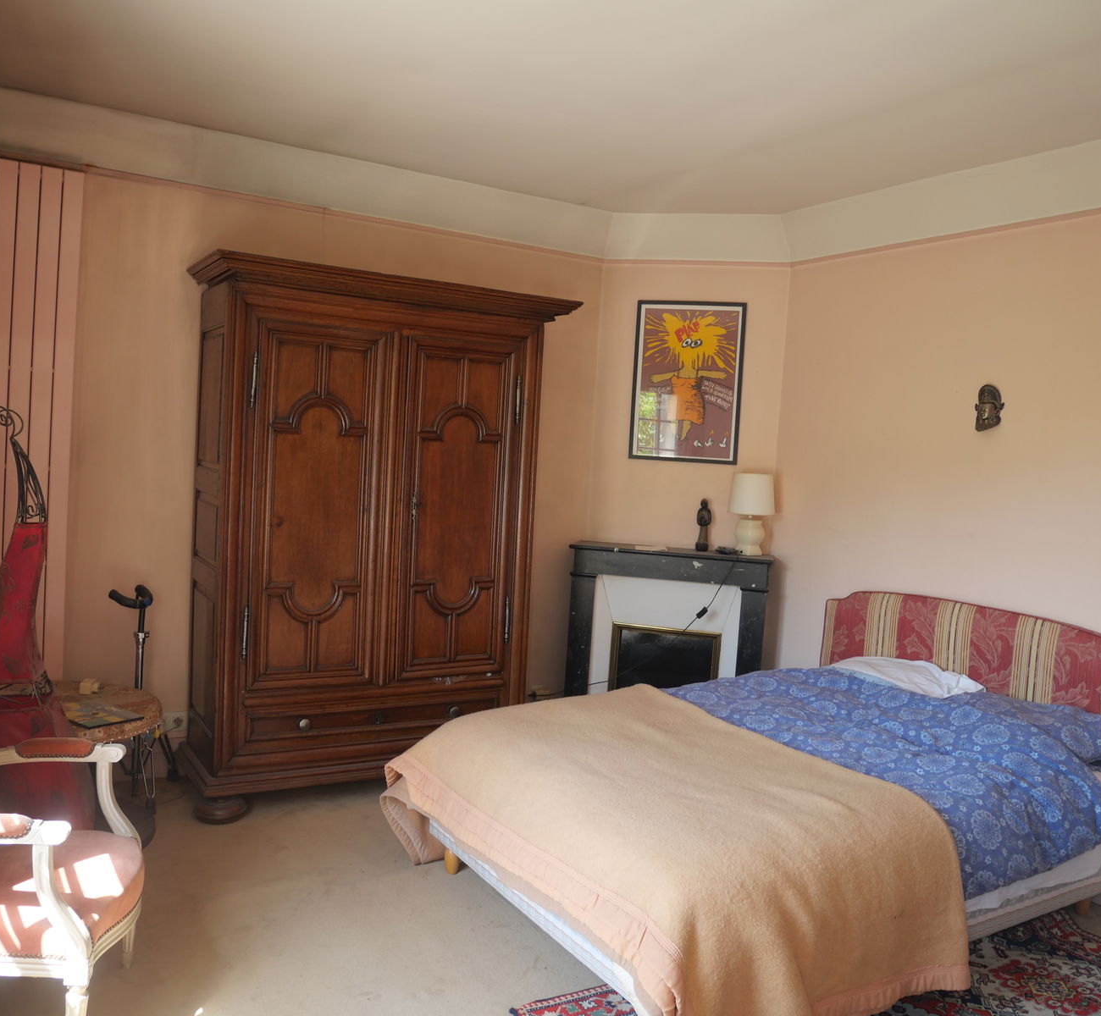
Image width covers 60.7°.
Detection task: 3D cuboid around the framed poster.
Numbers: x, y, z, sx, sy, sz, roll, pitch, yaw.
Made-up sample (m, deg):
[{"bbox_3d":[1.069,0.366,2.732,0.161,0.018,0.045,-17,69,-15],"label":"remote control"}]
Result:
[{"bbox_3d":[0.699,-0.643,4.796,0.555,0.815,0.025,4,3,13],"label":"framed poster"}]

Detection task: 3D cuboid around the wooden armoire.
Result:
[{"bbox_3d":[-0.746,0.141,4.107,1.570,2.195,0.570,2,3,-28],"label":"wooden armoire"}]

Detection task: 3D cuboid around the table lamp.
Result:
[{"bbox_3d":[0.995,0.036,4.638,0.235,0.415,0.235,4,3,13],"label":"table lamp"}]

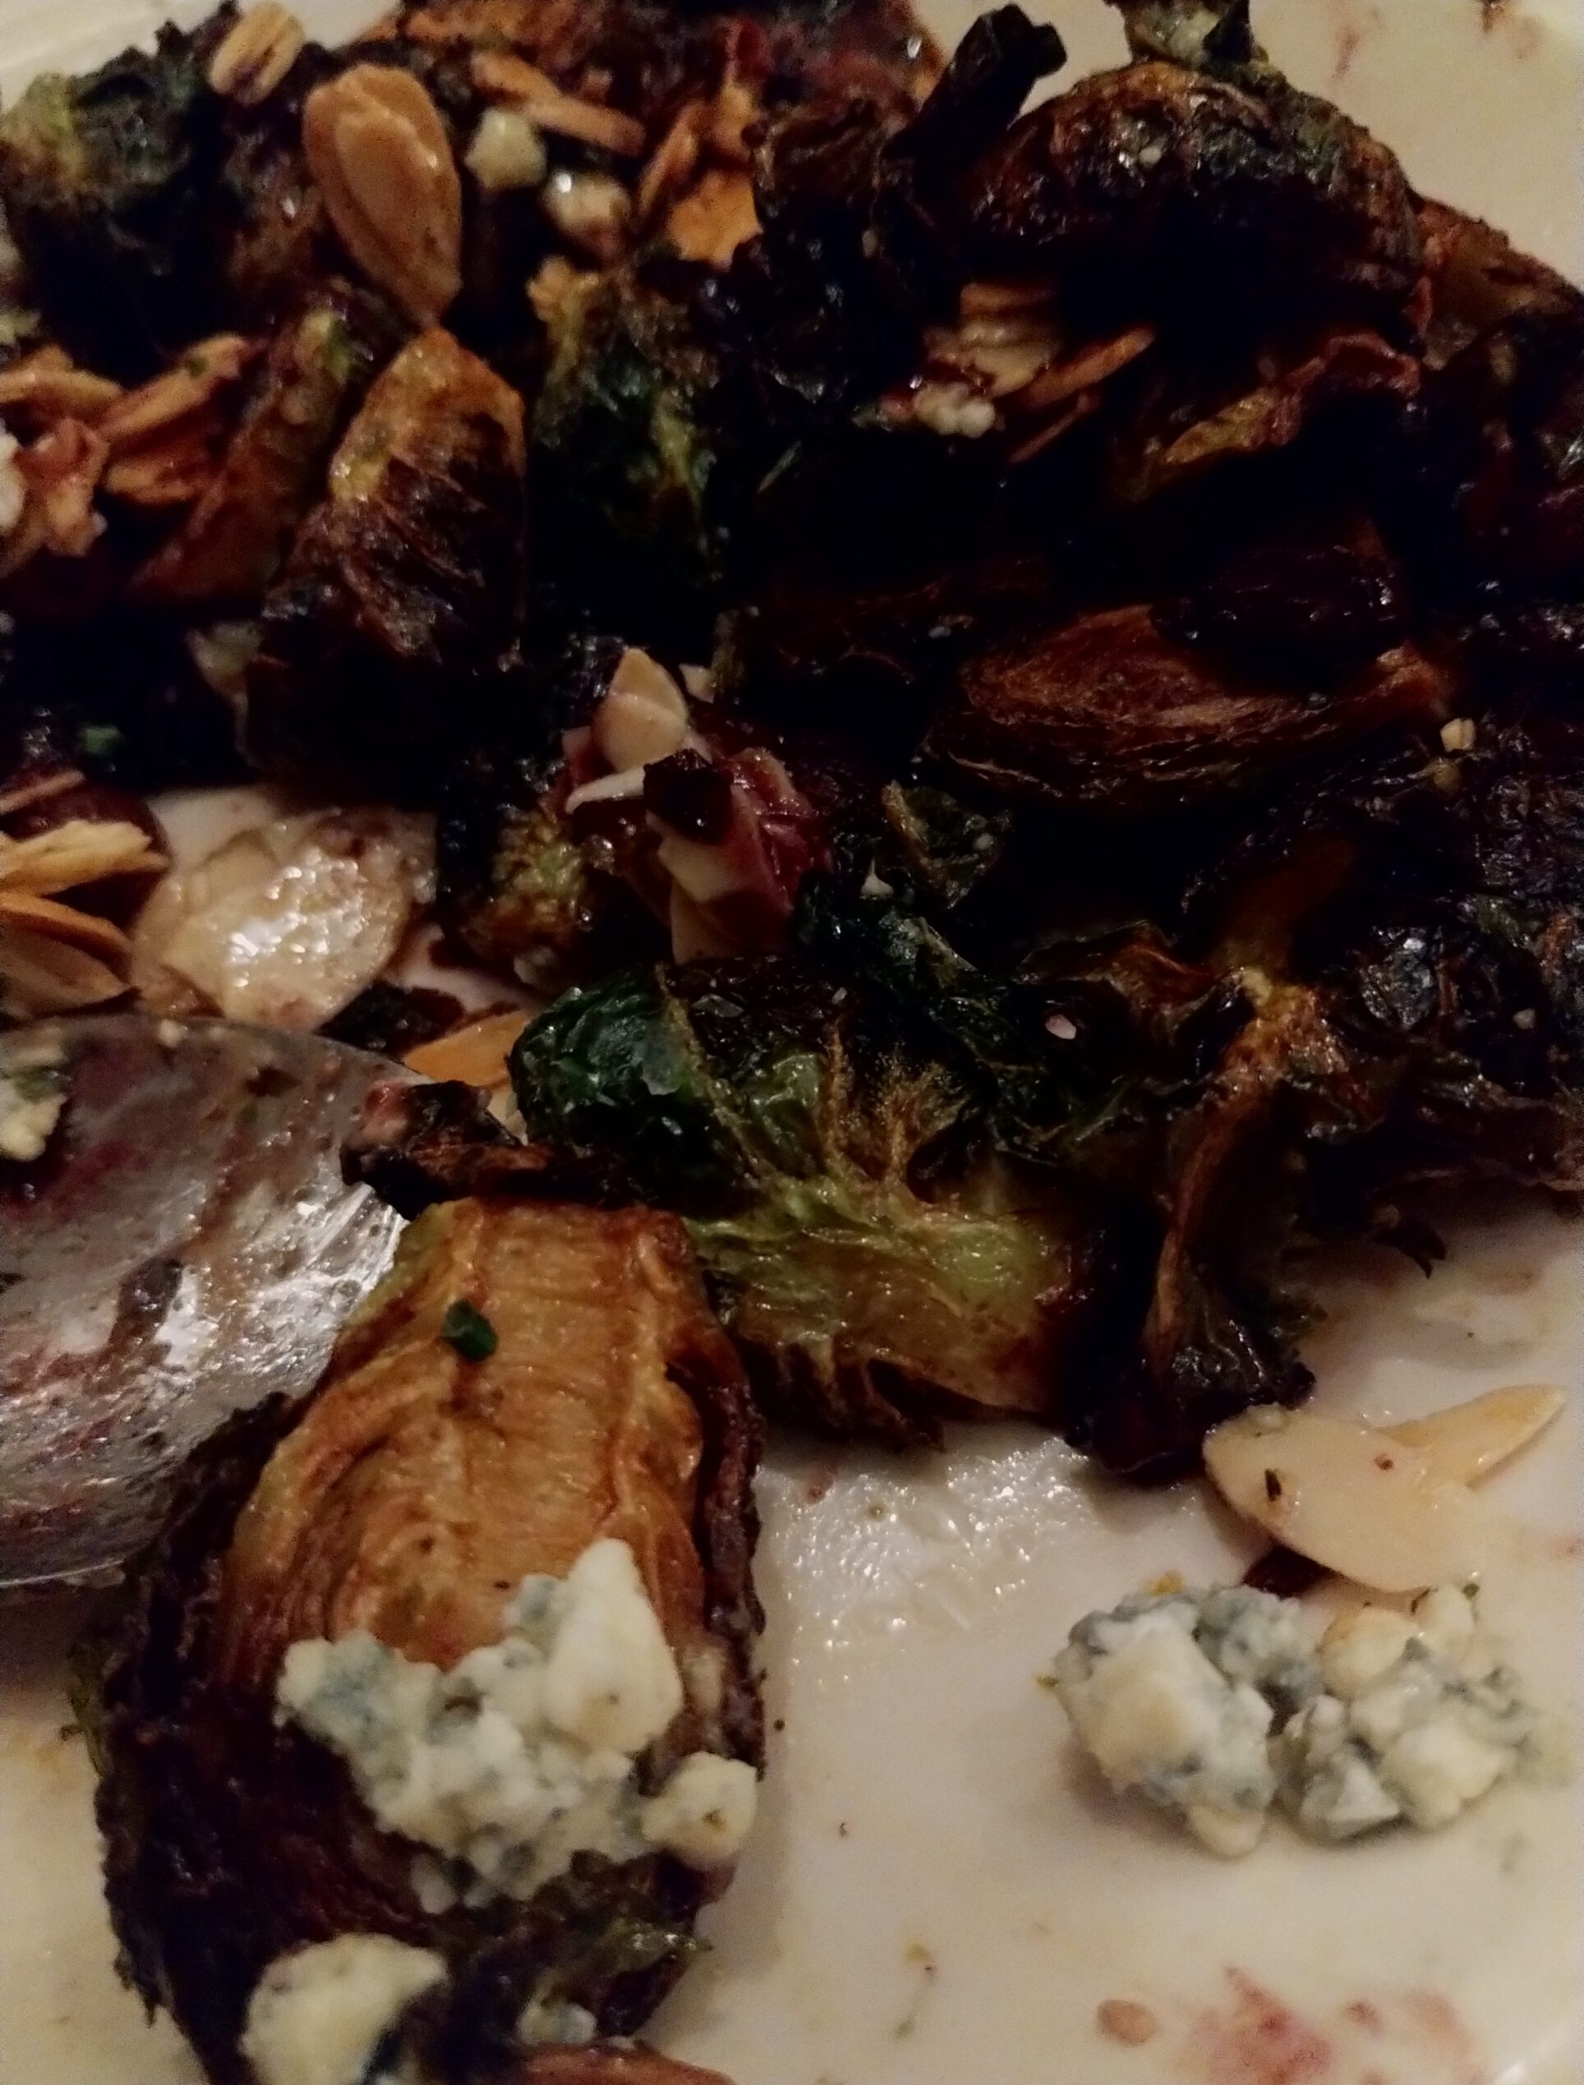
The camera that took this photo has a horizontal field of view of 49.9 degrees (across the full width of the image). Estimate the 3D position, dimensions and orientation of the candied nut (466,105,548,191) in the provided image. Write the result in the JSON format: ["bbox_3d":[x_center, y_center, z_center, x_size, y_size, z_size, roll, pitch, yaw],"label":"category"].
[{"bbox_3d":[-0.027,-0.084,0.161,0.008,0.007,0.008,0,60,0],"label":"candied nut"}]

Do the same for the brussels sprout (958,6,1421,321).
[{"bbox_3d":[0.039,-0.086,0.168,0.041,0.023,0.024,0,60,0],"label":"brussels sprout"}]

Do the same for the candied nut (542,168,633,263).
[{"bbox_3d":[-0.019,-0.076,0.158,0.008,0.007,0.008,0,60,0],"label":"candied nut"}]

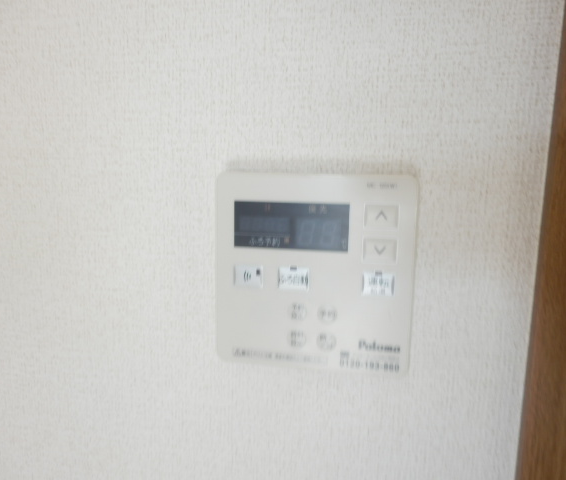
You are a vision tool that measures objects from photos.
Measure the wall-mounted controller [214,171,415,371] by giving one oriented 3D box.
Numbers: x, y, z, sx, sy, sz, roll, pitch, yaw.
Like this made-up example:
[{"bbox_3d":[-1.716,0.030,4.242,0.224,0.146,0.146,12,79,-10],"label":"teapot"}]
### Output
[{"bbox_3d":[0.019,0.019,0.278,0.120,0.120,0.019,2,8,8],"label":"wall-mounted controller"}]

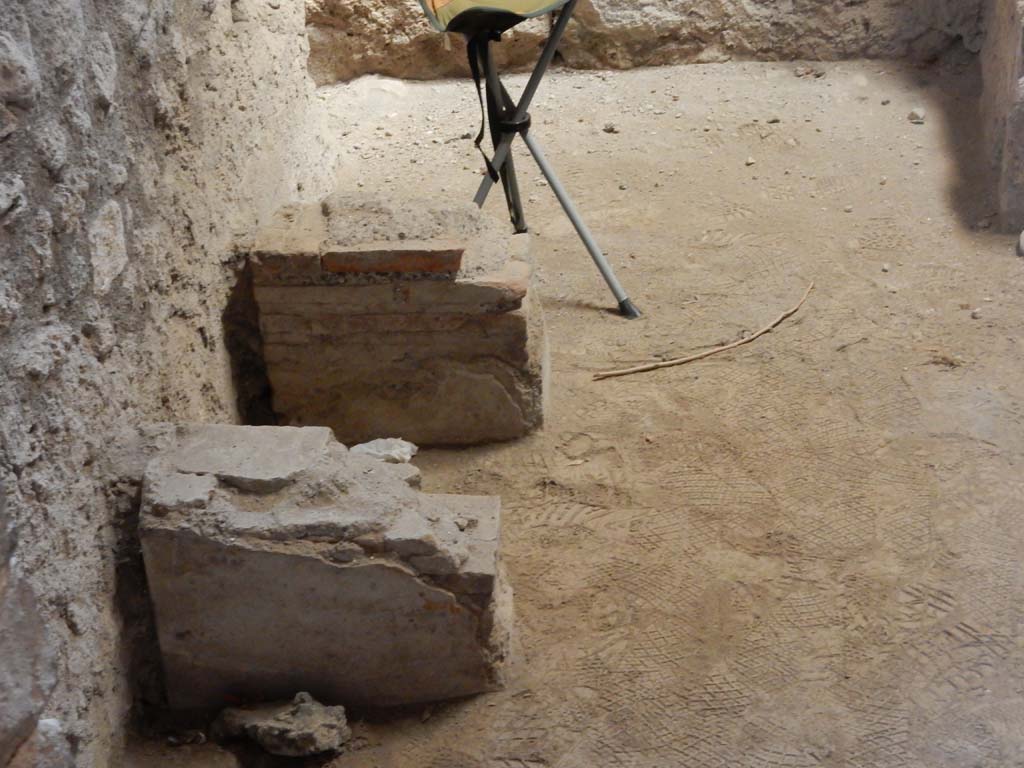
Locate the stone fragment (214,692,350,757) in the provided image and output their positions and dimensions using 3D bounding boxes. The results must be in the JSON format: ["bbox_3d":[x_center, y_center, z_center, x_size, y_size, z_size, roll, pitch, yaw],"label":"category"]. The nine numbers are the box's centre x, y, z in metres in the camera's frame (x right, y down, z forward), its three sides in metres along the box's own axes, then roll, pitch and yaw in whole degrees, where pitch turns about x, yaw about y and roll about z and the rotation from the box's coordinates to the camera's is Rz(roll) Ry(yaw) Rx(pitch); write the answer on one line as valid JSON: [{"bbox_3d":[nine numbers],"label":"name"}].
[{"bbox_3d":[-0.258,0.383,1.995,0.149,0.054,0.076,0,34,0],"label":"stone fragment"}]

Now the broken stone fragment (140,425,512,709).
[{"bbox_3d":[-0.199,0.208,2.042,0.398,0.290,0.155,0,34,0],"label":"broken stone fragment"}]

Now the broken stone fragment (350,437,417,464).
[{"bbox_3d":[-0.175,0.092,2.442,0.092,0.036,0.048,0,34,0],"label":"broken stone fragment"}]

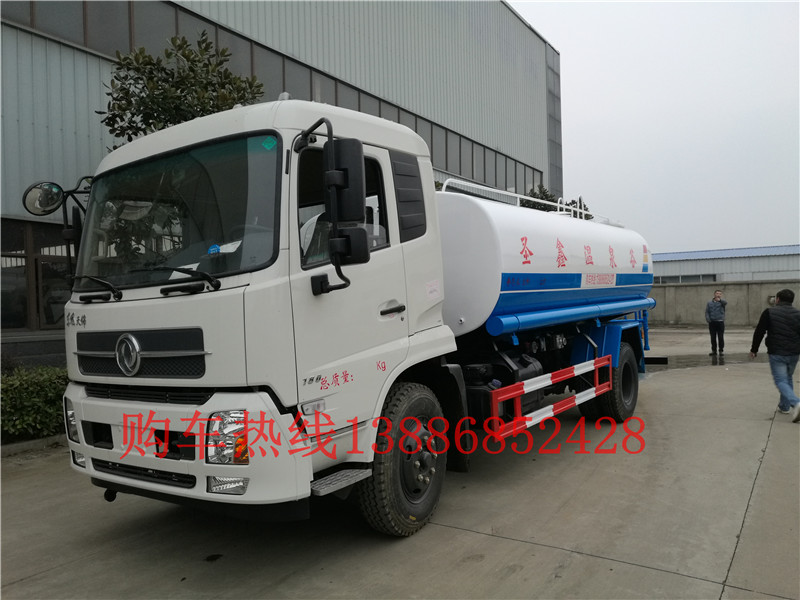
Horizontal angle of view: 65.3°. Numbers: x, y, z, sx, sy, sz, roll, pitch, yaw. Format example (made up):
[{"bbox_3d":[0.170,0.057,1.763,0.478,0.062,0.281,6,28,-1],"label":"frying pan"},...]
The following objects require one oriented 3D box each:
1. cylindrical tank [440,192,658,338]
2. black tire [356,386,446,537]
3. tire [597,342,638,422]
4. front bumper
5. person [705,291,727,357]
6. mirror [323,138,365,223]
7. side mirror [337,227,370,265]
[{"bbox_3d":[1.400,-0.360,7.950,2.270,1.430,4.750,-3,0,37],"label":"cylindrical tank"},{"bbox_3d":[0.046,1.087,4.344,0.270,1.010,1.010,-1,0,25],"label":"black tire"},{"bbox_3d":[2.808,1.060,8.012,0.270,1.010,1.010,-1,0,35],"label":"tire"},{"bbox_3d":[-1.490,0.767,3.828,2.300,0.600,0.420,-1,0,35],"label":"front bumper"},{"bbox_3d":[8.240,0.614,16.300,0.560,1.710,0.360,-2,0,27],"label":"person"},{"bbox_3d":[-0.310,-0.663,3.460,0.205,0.450,0.110,-3,0,12],"label":"mirror"},{"bbox_3d":[-0.259,-0.303,3.470,0.180,0.210,0.100,-3,0,12],"label":"side mirror"}]

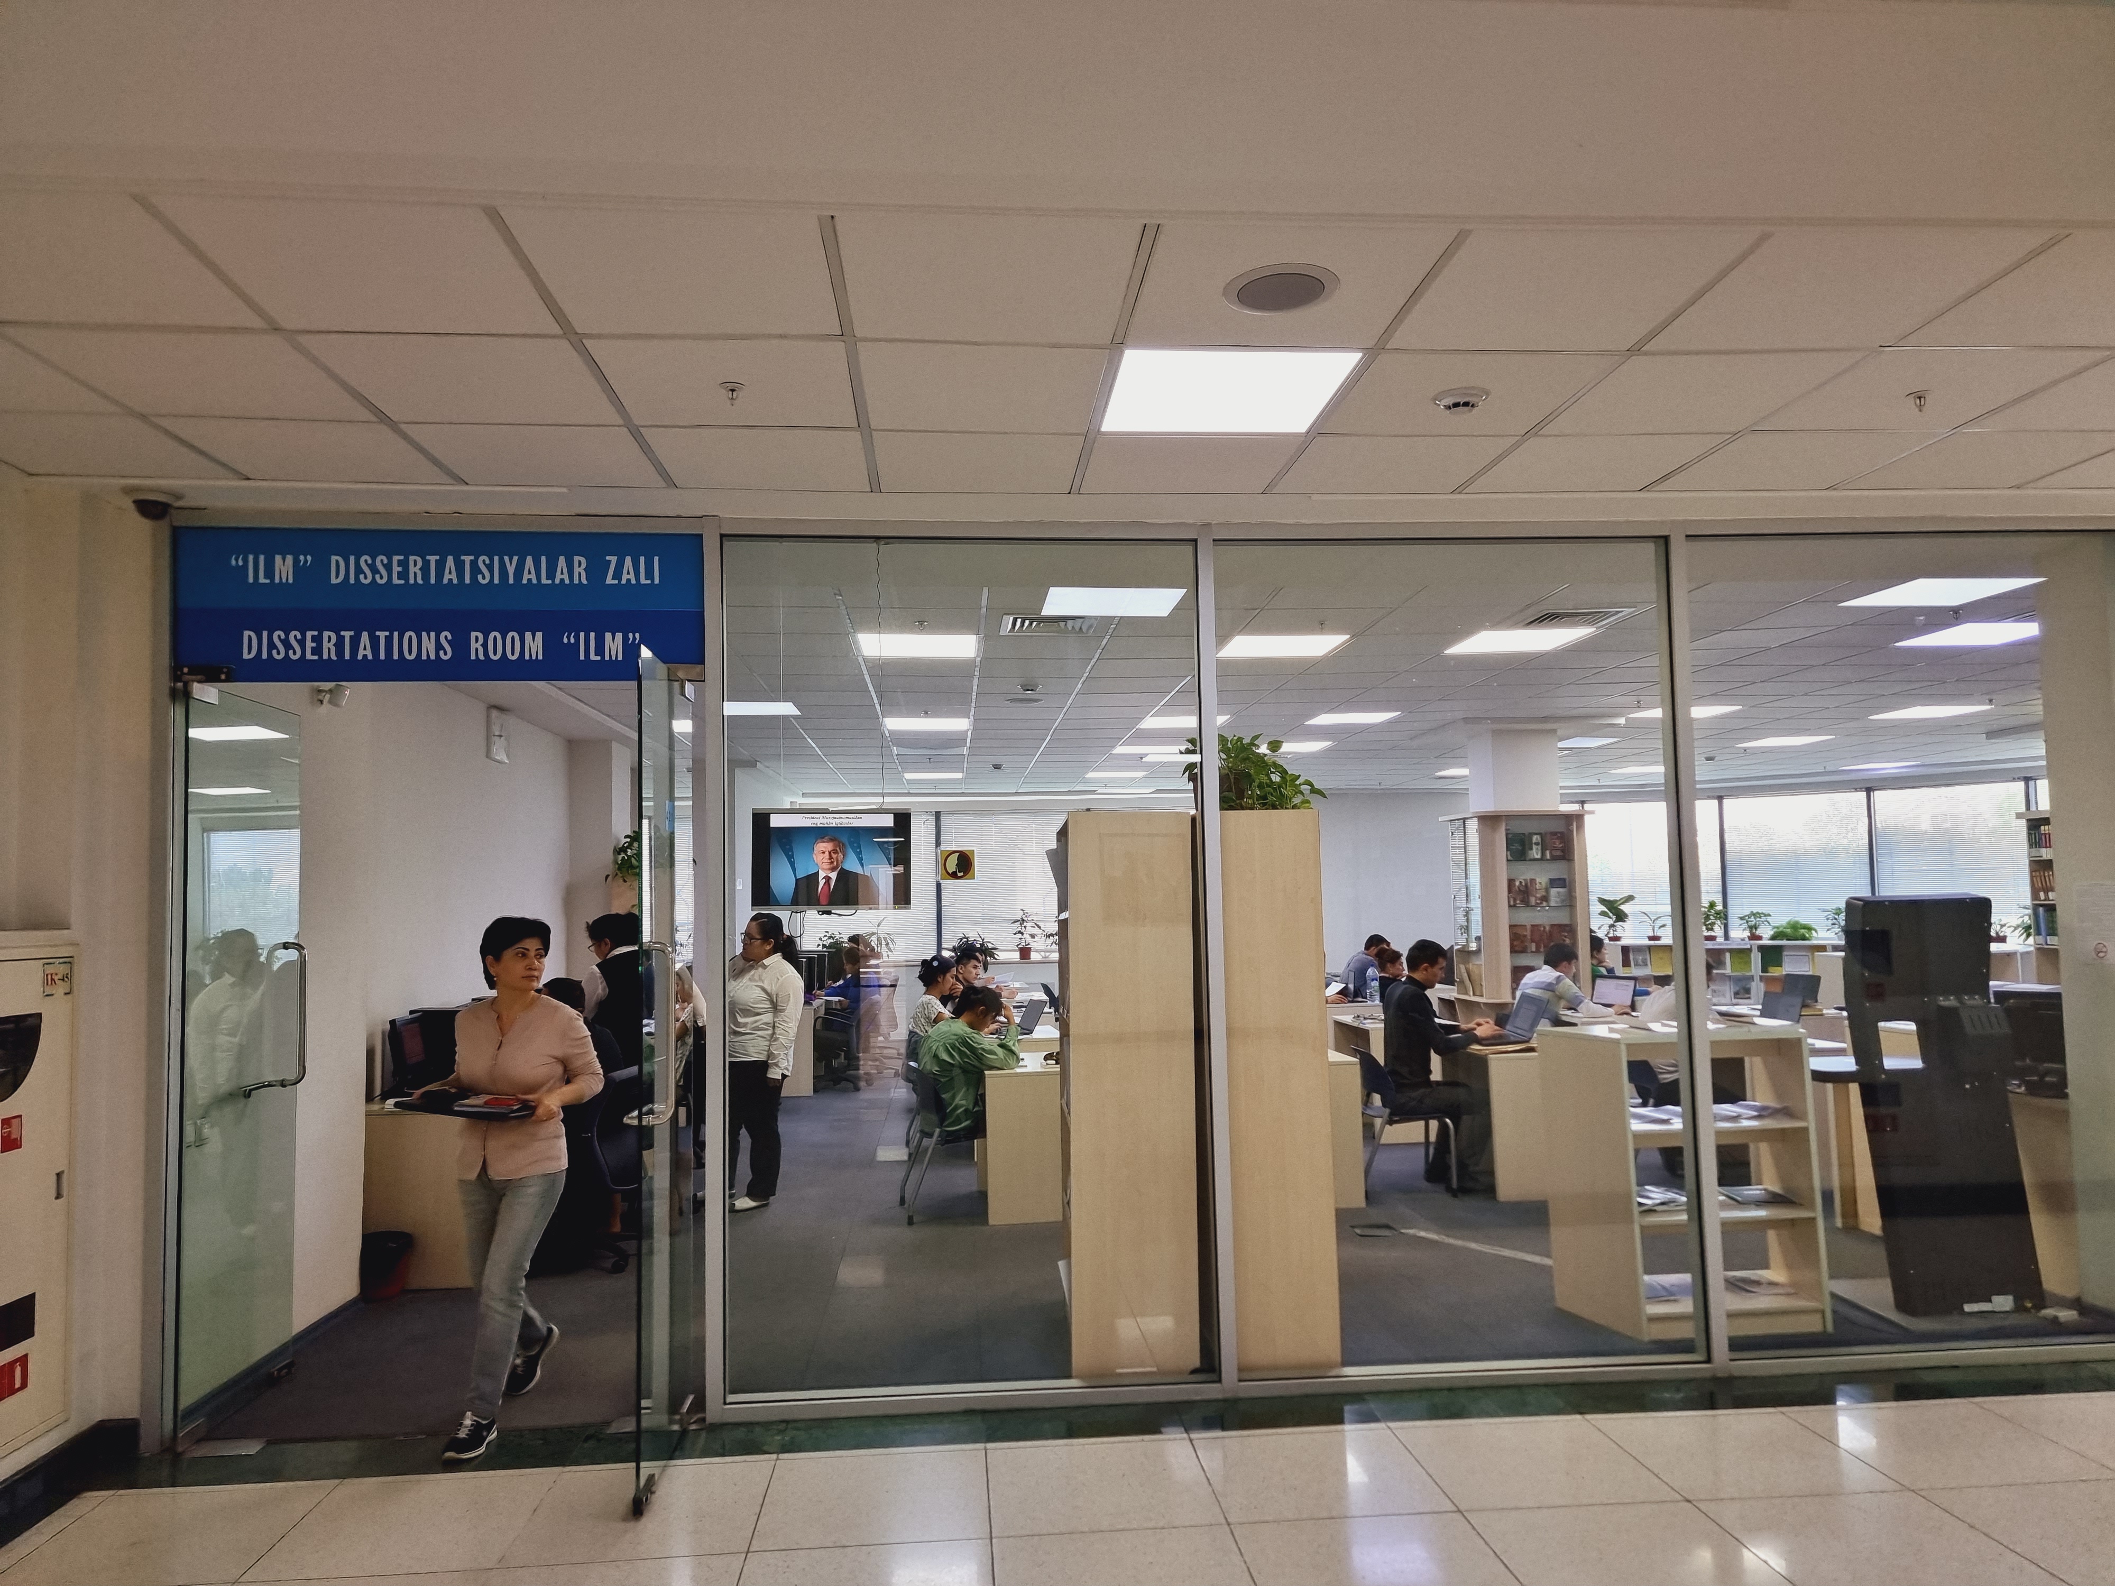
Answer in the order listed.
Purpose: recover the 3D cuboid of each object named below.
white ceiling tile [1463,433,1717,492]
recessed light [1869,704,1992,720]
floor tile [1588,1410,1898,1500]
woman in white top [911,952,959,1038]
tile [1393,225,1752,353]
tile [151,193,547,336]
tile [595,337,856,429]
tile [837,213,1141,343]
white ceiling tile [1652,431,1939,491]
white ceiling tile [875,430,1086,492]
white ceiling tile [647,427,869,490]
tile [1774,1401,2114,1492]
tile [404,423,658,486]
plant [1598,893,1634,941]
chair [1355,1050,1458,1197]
[{"bbox_3d":[1.562,-0.970,4.289,0.590,0.020,0.570,-1,-5,-4],"label":"white ceiling tile"},{"bbox_3d":[6.314,-0.605,10.626,0.590,0.040,0.590,-1,-4,-4],"label":"recessed light"},{"bbox_3d":[1.911,1.858,4.133,0.600,0.015,0.600,-1,-5,-4],"label":"floor tile"},{"bbox_3d":[-0.608,1.707,9.624,0.760,1.270,0.460,-1,-5,-4],"label":"woman in white top"},{"bbox_3d":[1.059,-1.064,3.100,0.588,0.025,0.560,-1,-4,-4],"label":"tile"},{"bbox_3d":[-1.350,-1.048,2.913,0.588,0.025,0.560,-1,-4,-4],"label":"tile"},{"bbox_3d":[-0.779,-0.984,3.517,0.595,0.020,0.600,-1,-4,-5],"label":"tile"},{"bbox_3d":[-0.140,-1.046,2.985,0.590,0.020,0.590,-1,-5,-4],"label":"tile"},{"bbox_3d":[2.158,-0.978,4.320,0.590,0.020,0.570,-1,-5,-4],"label":"white ceiling tile"},{"bbox_3d":[-0.228,-0.947,4.169,0.590,0.020,0.570,-1,-5,-4],"label":"white ceiling tile"},{"bbox_3d":[-0.824,-0.940,4.106,0.595,0.020,0.570,-1,-4,-5],"label":"white ceiling tile"},{"bbox_3d":[2.509,1.850,4.163,0.595,0.015,0.600,-1,-4,-5],"label":"tile"},{"bbox_3d":[-1.418,-0.933,4.046,0.595,0.020,0.570,-1,-4,-5],"label":"tile"},{"bbox_3d":[6.341,1.431,16.660,0.380,0.510,0.340,-1,-4,-4],"label":"plant"},{"bbox_3d":[1.846,1.750,7.937,0.540,0.780,0.510,-1,-4,-4],"label":"chair"}]

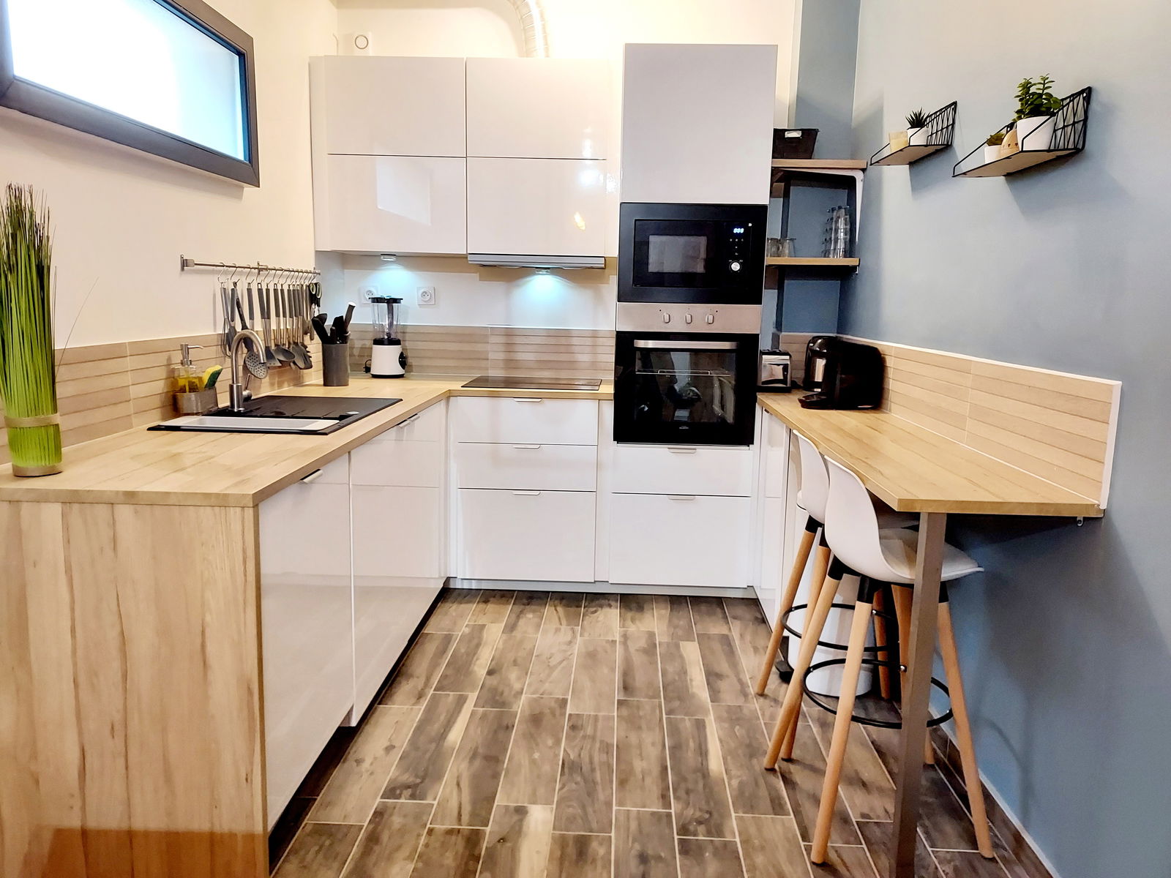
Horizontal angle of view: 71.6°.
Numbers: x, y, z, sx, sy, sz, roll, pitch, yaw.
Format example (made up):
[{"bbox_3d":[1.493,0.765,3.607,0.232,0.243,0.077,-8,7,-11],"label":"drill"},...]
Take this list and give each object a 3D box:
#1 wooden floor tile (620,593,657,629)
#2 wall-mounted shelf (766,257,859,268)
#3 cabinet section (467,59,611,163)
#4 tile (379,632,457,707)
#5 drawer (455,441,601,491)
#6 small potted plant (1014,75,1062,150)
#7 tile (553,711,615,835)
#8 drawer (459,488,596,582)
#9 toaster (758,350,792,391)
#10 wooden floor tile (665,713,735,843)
[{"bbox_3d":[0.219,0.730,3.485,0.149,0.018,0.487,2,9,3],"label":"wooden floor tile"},{"bbox_3d":[0.949,-0.763,3.524,0.400,0.029,0.310,2,9,2],"label":"wall-mounted shelf"},{"bbox_3d":[-0.193,-1.419,3.608,0.605,0.400,0.380,2,9,2],"label":"cabinet section"},{"bbox_3d":[-0.577,0.810,2.881,0.148,0.010,0.606,2,9,2],"label":"tile"},{"bbox_3d":[-0.239,0.082,3.748,0.597,0.200,0.550,2,9,2],"label":"drawer"},{"bbox_3d":[0.965,-0.691,1.729,0.095,0.165,0.095,2,9,2],"label":"small potted plant"},{"bbox_3d":[0.005,0.918,2.269,0.146,0.010,0.597,2,9,2],"label":"tile"},{"bbox_3d":[-0.246,0.378,3.794,0.597,0.400,0.550,2,9,2],"label":"drawer"},{"bbox_3d":[0.827,-0.311,3.628,0.140,0.178,0.255,2,9,2],"label":"toaster"},{"bbox_3d":[0.311,0.932,2.263,0.149,0.018,0.587,2,9,3],"label":"wooden floor tile"}]

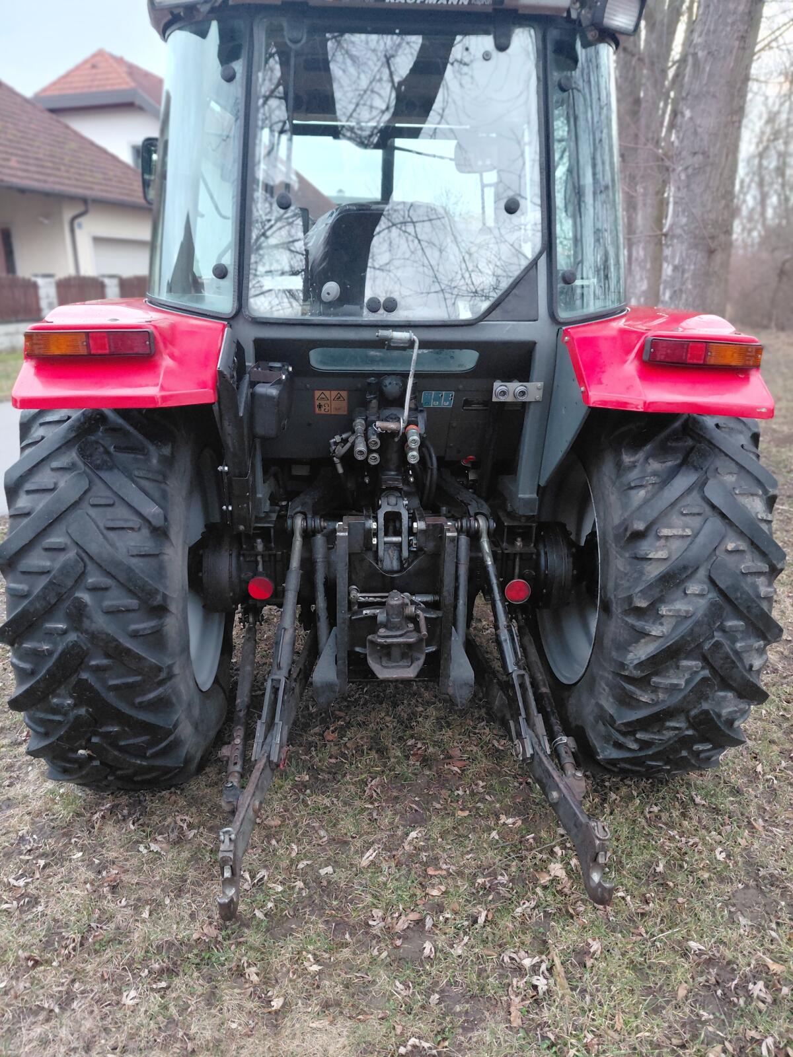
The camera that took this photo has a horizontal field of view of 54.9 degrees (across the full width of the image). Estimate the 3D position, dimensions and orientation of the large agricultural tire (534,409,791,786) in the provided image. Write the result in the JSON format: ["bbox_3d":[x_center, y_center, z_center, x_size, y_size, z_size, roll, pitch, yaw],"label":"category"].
[{"bbox_3d":[0.865,0.112,3.027,0.490,1.570,1.610,0,18,-4],"label":"large agricultural tire"}]

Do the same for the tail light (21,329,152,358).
[{"bbox_3d":[-0.888,-0.536,2.206,0.348,0.074,0.060,0,18,-4],"label":"tail light"}]

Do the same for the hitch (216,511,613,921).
[{"bbox_3d":[0.040,0.474,2.418,1.080,0.970,0.960,0,18,-4],"label":"hitch"}]

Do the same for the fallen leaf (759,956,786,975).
[{"bbox_3d":[1.043,1.210,2.120,0.043,0.015,0.062,-12,22,-35],"label":"fallen leaf"}]

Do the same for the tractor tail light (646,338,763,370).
[{"bbox_3d":[0.931,-0.536,2.321,0.348,0.074,0.060,0,18,-4],"label":"tractor tail light"}]

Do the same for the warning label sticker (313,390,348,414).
[{"bbox_3d":[-0.222,-0.428,2.615,0.114,0.084,0.002,0,18,-4],"label":"warning label sticker"}]

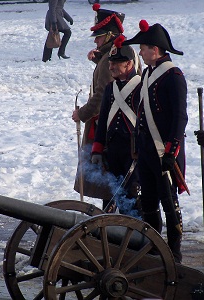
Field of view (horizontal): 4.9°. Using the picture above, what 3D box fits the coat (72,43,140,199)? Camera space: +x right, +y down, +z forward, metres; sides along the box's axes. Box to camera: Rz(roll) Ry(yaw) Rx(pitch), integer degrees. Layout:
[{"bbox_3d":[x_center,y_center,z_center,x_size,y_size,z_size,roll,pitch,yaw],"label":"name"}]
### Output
[{"bbox_3d":[0.059,-0.248,20.100,0.540,1.340,0.560,-1,5,-9],"label":"coat"}]

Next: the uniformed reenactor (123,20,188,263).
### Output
[{"bbox_3d":[0.445,-0.075,18.600,0.480,1.880,0.560,-3,6,-32],"label":"uniformed reenactor"}]

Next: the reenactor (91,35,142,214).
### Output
[{"bbox_3d":[0.175,-0.060,19.250,0.560,1.740,0.420,3,6,28],"label":"reenactor"}]

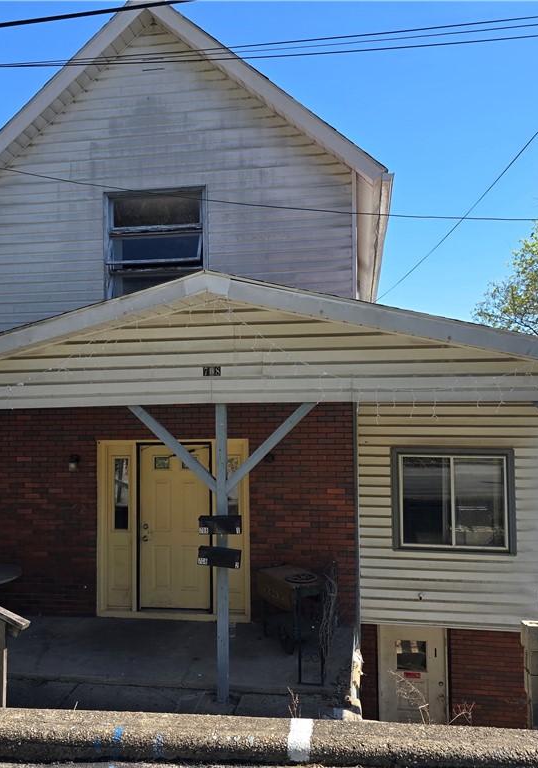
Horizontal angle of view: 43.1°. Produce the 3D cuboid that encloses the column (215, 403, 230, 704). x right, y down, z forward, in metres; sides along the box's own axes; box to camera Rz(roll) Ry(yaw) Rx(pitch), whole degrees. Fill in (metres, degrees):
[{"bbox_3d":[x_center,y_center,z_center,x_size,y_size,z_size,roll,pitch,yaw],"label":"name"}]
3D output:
[{"bbox_3d":[-0.433,1.552,6.305,0.100,2.760,0.100,-1,-3,10],"label":"column"}]

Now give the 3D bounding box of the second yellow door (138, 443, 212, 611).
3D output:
[{"bbox_3d":[-1.200,1.802,8.589,0.967,2.095,0.090,-1,-3,10],"label":"second yellow door"}]

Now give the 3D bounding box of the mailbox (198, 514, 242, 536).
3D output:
[{"bbox_3d":[-0.445,1.289,6.207,0.401,0.172,0.110,-1,-3,10],"label":"mailbox"}]

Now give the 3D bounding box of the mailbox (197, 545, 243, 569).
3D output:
[{"bbox_3d":[-0.448,1.580,6.195,0.400,0.172,0.110,3,-2,10],"label":"mailbox"}]

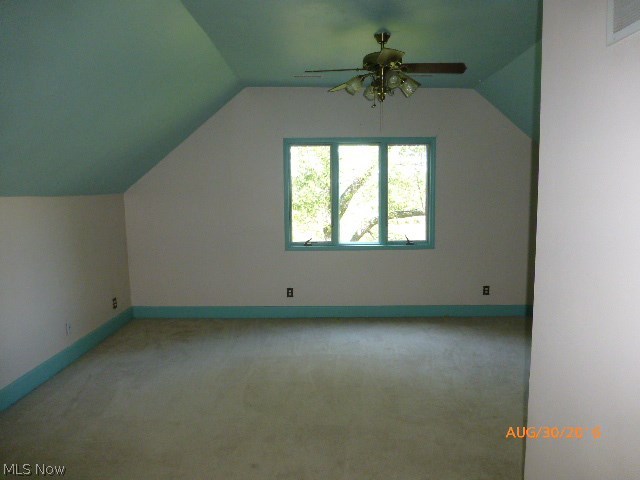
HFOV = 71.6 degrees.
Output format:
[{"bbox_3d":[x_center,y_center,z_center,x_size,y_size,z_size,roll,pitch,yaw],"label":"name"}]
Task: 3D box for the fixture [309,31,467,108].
[{"bbox_3d":[0.479,-1.300,3.378,1.215,0.538,1.191,0,7,0],"label":"fixture"}]

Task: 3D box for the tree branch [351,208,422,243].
[{"bbox_3d":[1.253,-0.269,8.234,1.398,0.575,0.450,0,7,0],"label":"tree branch"}]

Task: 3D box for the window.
[{"bbox_3d":[0.484,-0.546,5.347,1.808,1.336,0.100,0,7,0],"label":"window"}]

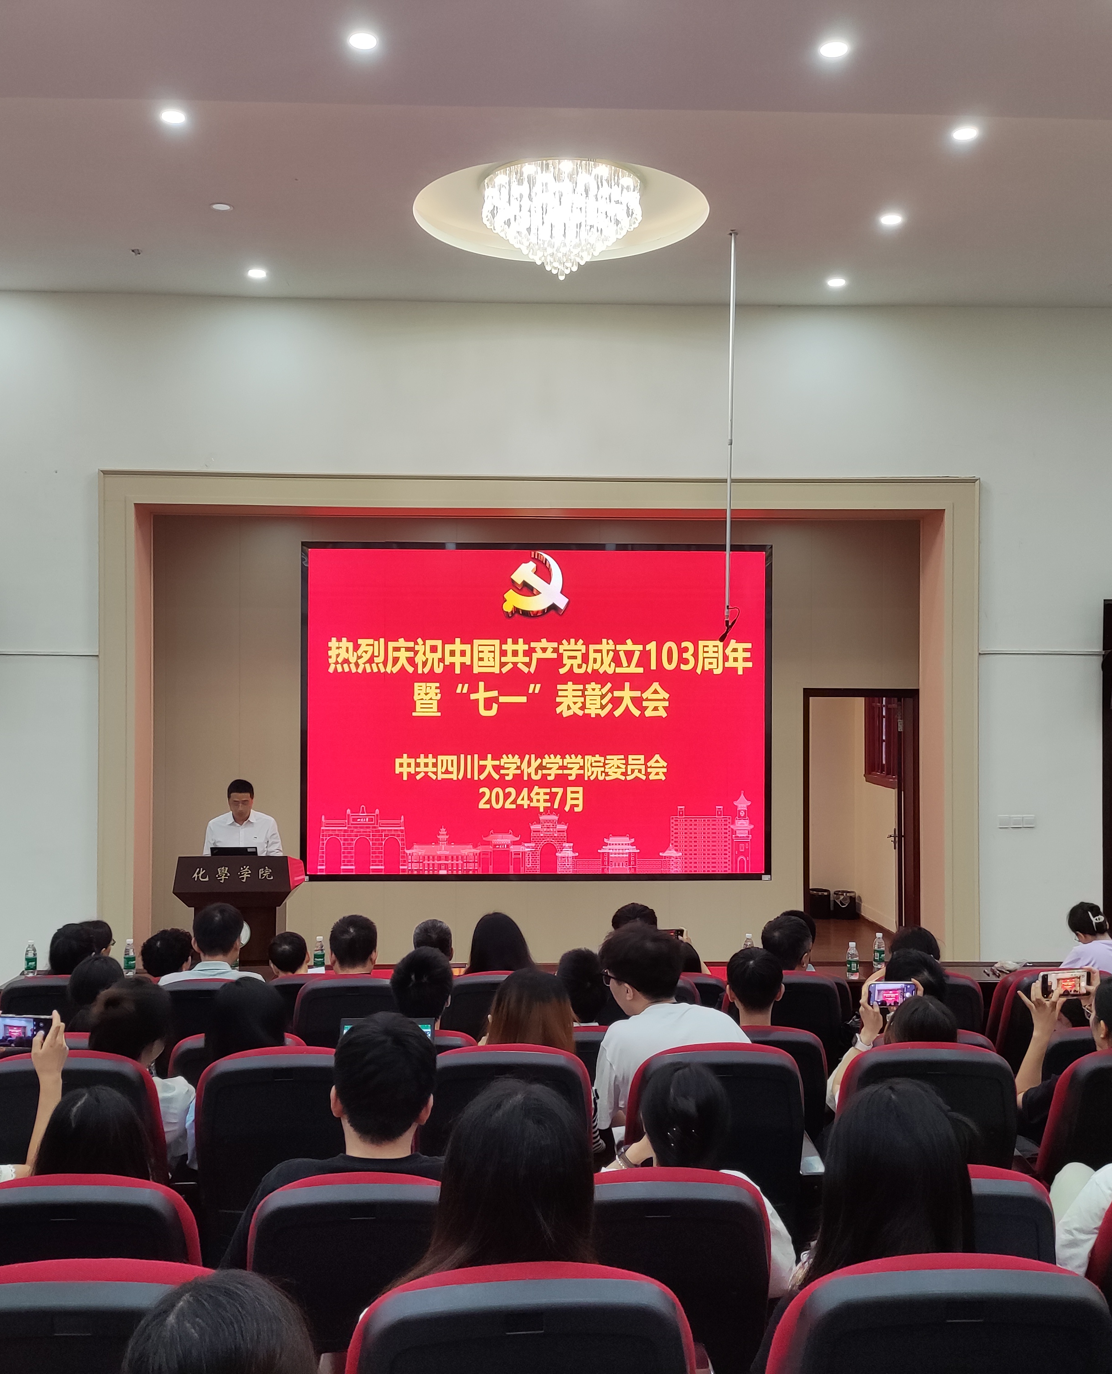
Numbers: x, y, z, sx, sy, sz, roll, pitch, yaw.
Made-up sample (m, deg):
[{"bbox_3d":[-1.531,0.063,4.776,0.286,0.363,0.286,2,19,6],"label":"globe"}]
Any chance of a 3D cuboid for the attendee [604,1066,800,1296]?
[{"bbox_3d":[0.312,1.387,2.947,0.470,1.160,0.720,0,-1,-2],"label":"attendee"}]

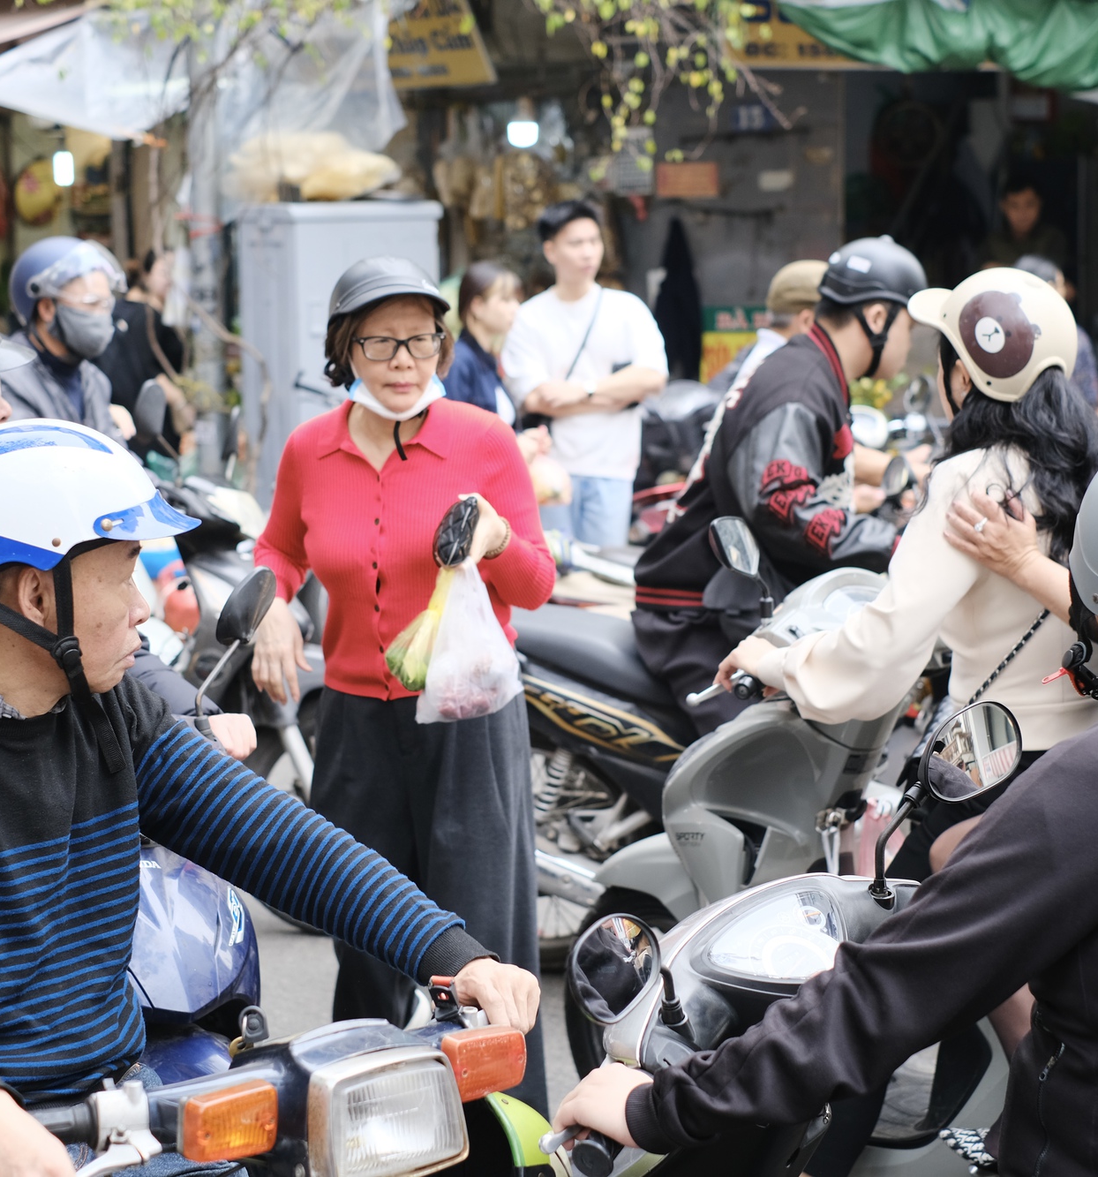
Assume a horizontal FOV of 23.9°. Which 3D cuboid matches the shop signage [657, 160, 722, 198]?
[{"bbox_3d":[0.619,-1.807,11.500,0.280,0.170,0.030,0,7,0],"label":"shop signage"}]

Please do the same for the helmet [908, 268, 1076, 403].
[{"bbox_3d":[0.759,-0.425,4.380,0.225,0.225,0.300,-6,9,-43],"label":"helmet"}]

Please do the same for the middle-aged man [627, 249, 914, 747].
[{"bbox_3d":[0.565,-0.037,6.247,0.720,1.550,0.520,-4,8,-28],"label":"middle-aged man"}]

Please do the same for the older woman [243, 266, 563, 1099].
[{"bbox_3d":[-0.252,0.223,4.466,0.520,1.570,0.380,1,8,12],"label":"older woman"}]

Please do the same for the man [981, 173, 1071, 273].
[{"bbox_3d":[1.964,-0.874,10.793,0.470,1.660,0.310,0,6,3],"label":"man"}]

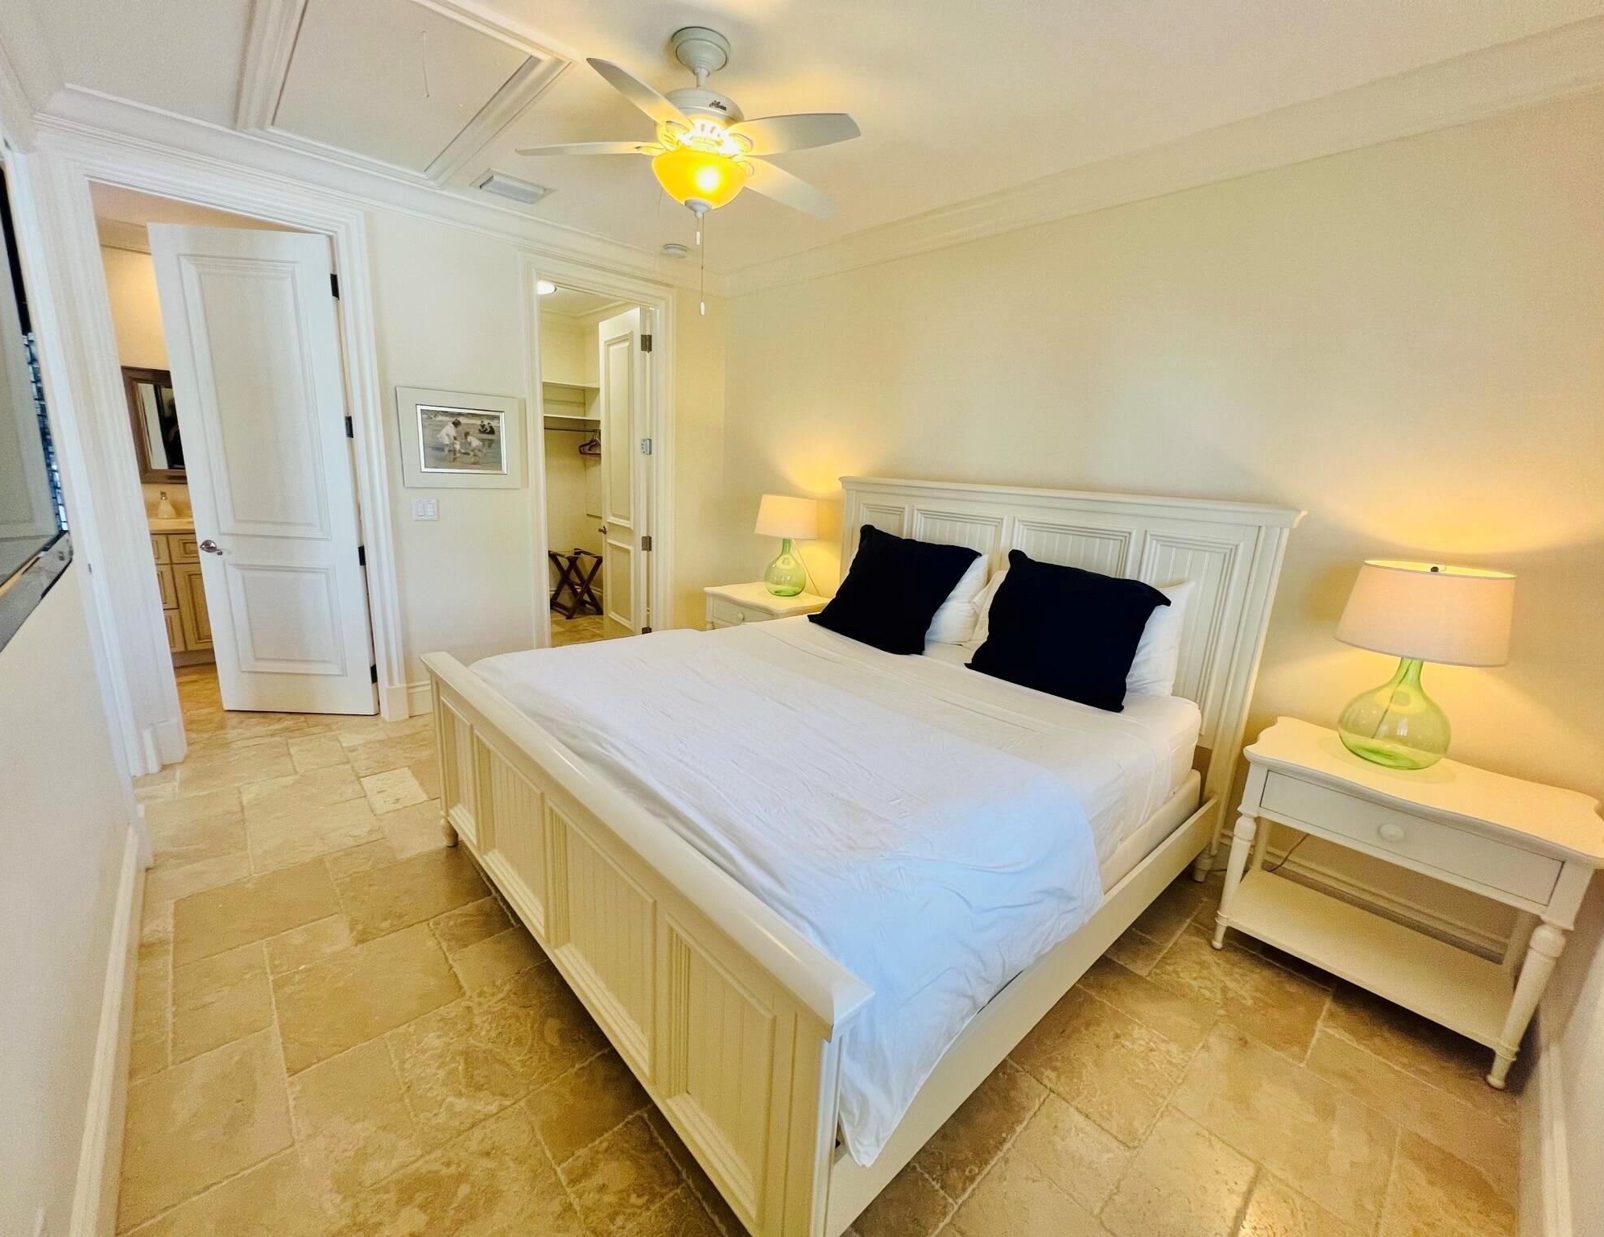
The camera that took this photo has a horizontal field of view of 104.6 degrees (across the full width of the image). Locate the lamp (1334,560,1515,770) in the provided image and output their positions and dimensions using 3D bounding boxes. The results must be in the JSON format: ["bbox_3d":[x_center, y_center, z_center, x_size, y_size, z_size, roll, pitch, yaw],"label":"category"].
[{"bbox_3d":[1.855,0.155,1.891,0.385,0.610,0.385,-9,19,-43],"label":"lamp"}]

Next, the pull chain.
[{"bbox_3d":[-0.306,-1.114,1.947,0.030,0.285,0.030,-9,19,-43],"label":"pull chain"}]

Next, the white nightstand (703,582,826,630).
[{"bbox_3d":[-0.183,0.200,3.962,0.520,0.711,0.701,-9,19,-43],"label":"white nightstand"}]

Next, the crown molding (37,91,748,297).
[{"bbox_3d":[-1.604,-2.045,3.240,3.067,0.140,0.105,-9,19,-43],"label":"crown molding"}]

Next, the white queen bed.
[{"bbox_3d":[0.158,0.249,2.311,2.288,1.440,2.138,-9,19,-43],"label":"white queen bed"}]

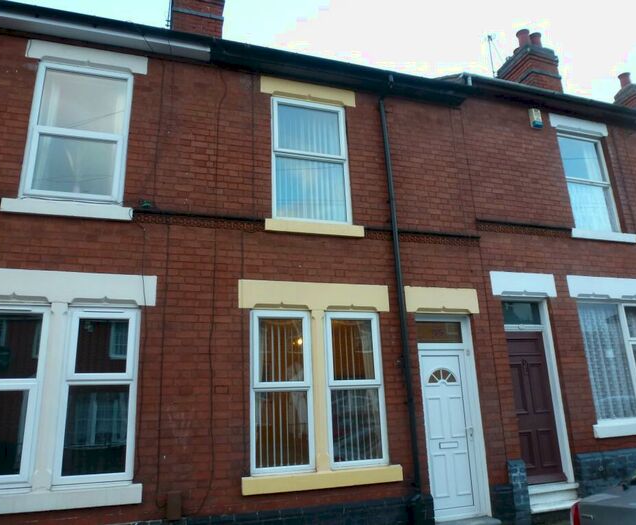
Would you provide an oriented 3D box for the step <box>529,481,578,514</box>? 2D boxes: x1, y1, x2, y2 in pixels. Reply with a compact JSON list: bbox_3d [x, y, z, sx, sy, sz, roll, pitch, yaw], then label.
[{"bbox_3d":[2.837,2.901,6.029,0.800,0.310,0.320,3,-16,-17],"label":"step"}]

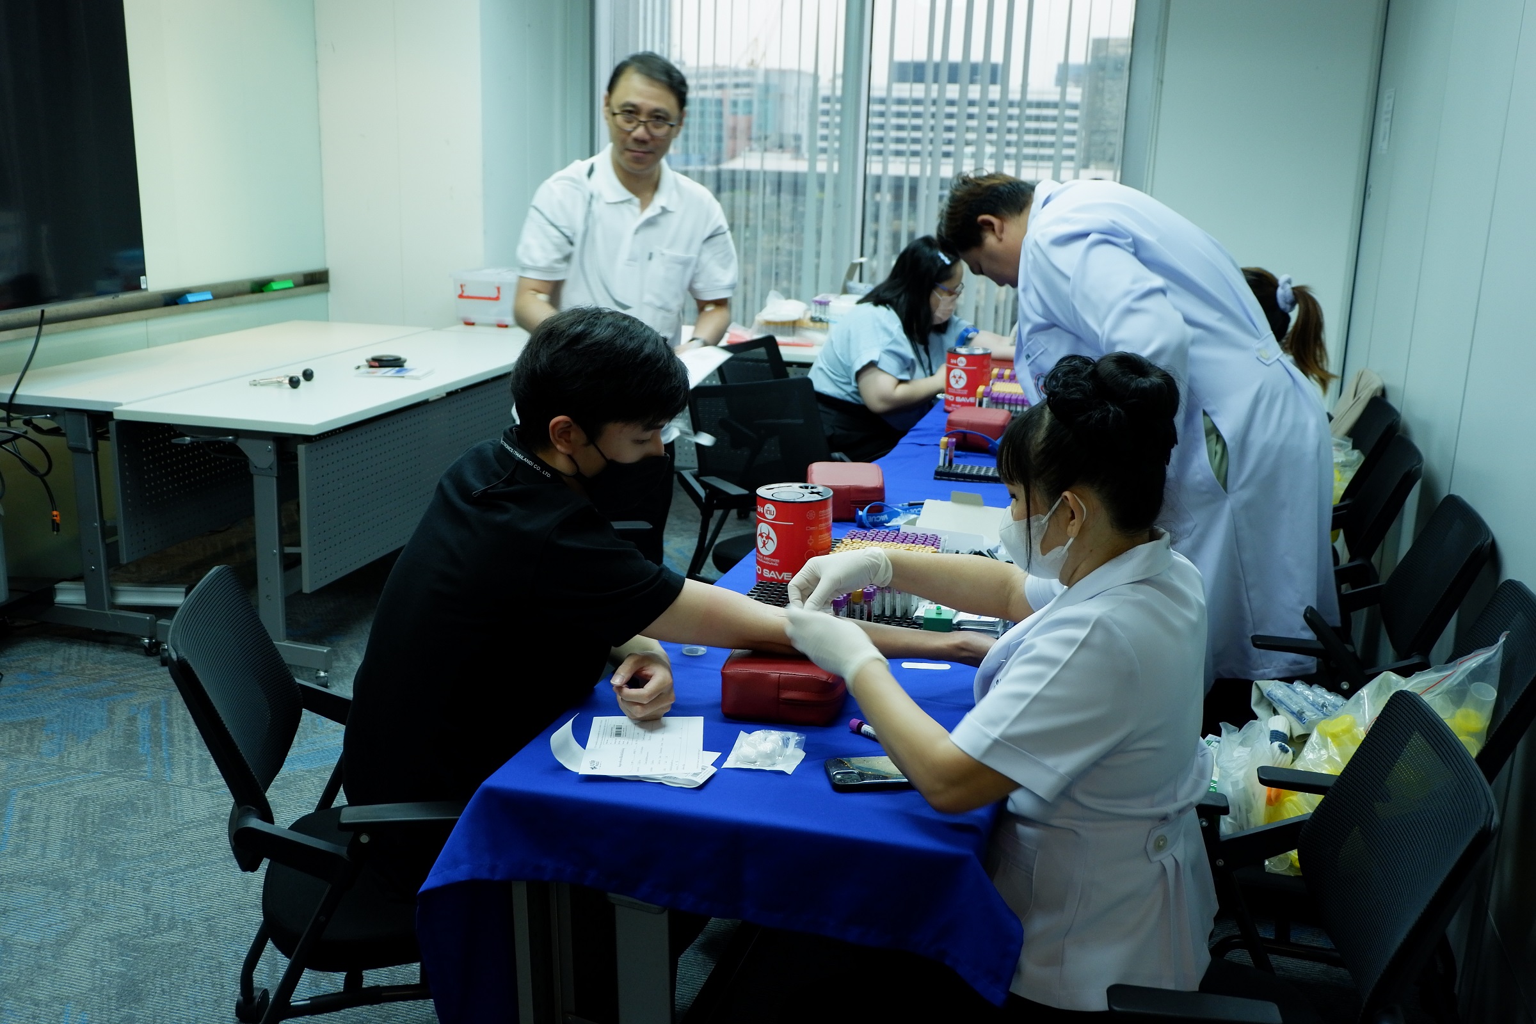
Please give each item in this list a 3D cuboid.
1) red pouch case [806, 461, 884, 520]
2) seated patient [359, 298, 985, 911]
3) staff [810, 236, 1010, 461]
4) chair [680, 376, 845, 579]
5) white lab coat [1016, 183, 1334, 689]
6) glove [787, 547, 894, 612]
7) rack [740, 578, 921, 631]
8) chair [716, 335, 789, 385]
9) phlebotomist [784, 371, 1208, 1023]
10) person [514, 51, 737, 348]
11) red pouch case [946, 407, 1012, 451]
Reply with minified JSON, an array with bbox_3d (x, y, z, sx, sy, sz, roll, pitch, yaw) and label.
[{"bbox_3d":[0.164,-0.041,2.870,0.155,0.077,0.180,3,14,8],"label":"red pouch case"},{"bbox_3d":[-0.138,0.347,1.940,0.870,1.260,0.500,1,14,1],"label":"seated patient"},{"bbox_3d":[0.440,-0.215,4.265,0.760,1.220,0.520,6,15,17],"label":"staff"},{"bbox_3d":[0.060,0.110,3.750,0.560,0.870,0.570,-8,17,-35],"label":"chair"},{"bbox_3d":[0.824,-0.183,2.843,0.650,0.950,0.540,8,16,24],"label":"white lab coat"},{"bbox_3d":[0.100,0.092,1.930,0.160,0.085,0.100,-2,14,-13],"label":"glove"},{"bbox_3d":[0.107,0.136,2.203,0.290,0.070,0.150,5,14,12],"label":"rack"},{"bbox_3d":[0.143,-0.087,4.444,0.580,0.870,0.570,8,16,24],"label":"chair"},{"bbox_3d":[0.280,0.418,1.790,0.580,1.210,0.480,7,15,21],"label":"phlebotomist"},{"bbox_3d":[-0.333,-0.200,3.286,0.510,1.660,0.380,-1,14,-12],"label":"person"},{"bbox_3d":[0.547,-0.211,3.656,0.150,0.075,0.150,5,14,13],"label":"red pouch case"}]

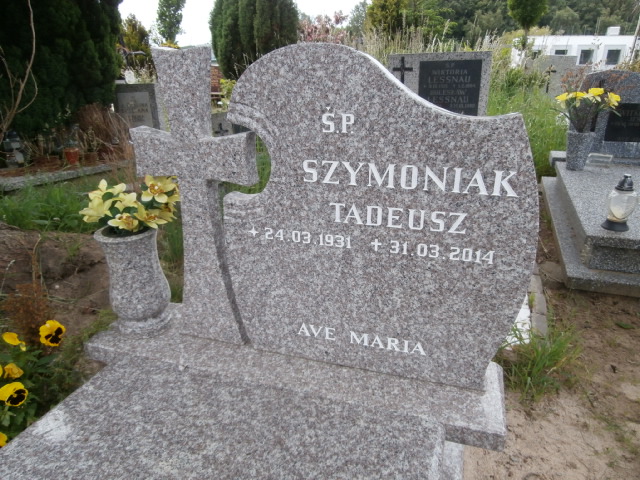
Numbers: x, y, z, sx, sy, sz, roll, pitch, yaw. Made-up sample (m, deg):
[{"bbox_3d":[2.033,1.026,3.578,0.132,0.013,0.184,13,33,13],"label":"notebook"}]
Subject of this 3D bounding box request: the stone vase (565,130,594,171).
[{"bbox_3d":[1.938,-0.669,3.317,0.205,0.277,0.205,6,22,18],"label":"stone vase"}]

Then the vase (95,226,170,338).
[{"bbox_3d":[-0.516,0.111,1.249,0.165,0.281,0.165,6,22,18],"label":"vase"}]

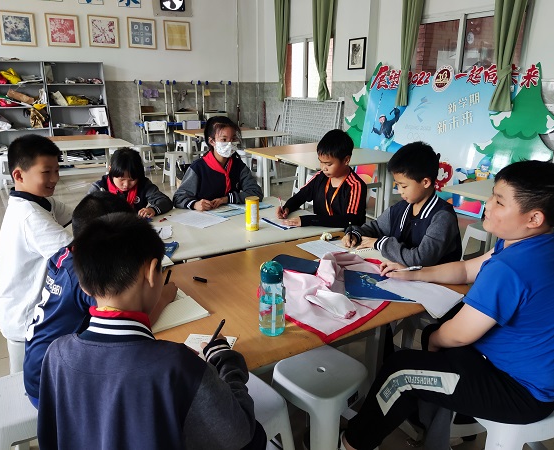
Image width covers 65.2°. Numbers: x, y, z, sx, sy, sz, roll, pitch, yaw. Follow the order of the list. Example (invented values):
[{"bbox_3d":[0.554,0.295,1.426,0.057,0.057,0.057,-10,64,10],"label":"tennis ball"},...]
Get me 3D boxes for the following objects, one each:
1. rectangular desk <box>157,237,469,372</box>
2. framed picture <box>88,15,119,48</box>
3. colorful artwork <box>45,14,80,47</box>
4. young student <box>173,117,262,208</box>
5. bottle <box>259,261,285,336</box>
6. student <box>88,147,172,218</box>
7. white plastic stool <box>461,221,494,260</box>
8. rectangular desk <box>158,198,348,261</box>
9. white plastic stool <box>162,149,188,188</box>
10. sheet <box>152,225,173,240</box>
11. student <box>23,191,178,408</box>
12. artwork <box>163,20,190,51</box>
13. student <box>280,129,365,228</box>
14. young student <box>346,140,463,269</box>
[{"bbox_3d":[0.095,0.572,1.863,1.201,0.730,0.790,-11,21,-30],"label":"rectangular desk"},{"bbox_3d":[-2.839,-3.180,7.136,0.476,0.470,0.030,-9,20,-26],"label":"framed picture"},{"bbox_3d":[-3.382,-3.074,6.870,0.484,0.474,0.030,-9,20,-26],"label":"colorful artwork"},{"bbox_3d":[-0.349,-0.034,2.837,0.520,1.260,0.580,-6,19,-17],"label":"young student"},{"bbox_3d":[-0.012,0.224,1.322,0.073,0.226,0.068,0,18,0],"label":"bottle"},{"bbox_3d":[-0.856,0.098,2.605,0.500,1.150,0.580,-6,19,-19],"label":"student"},{"bbox_3d":[1.600,0.244,3.301,0.330,0.455,0.300,-10,21,-28],"label":"white plastic stool"},{"bbox_3d":[-0.307,0.358,2.514,1.201,0.730,0.752,-11,21,-30],"label":"rectangular desk"},{"bbox_3d":[-1.570,-0.853,6.636,0.310,0.455,0.310,17,25,42],"label":"white plastic stool"},{"bbox_3d":[-0.617,0.042,2.295,0.190,0.006,0.200,-3,18,-9],"label":"sheet"},{"bbox_3d":[-0.570,0.446,1.512,0.620,1.160,0.470,-8,20,-24],"label":"student"},{"bbox_3d":[-1.780,-3.401,7.798,0.476,0.473,0.030,-8,20,-24],"label":"artwork"},{"bbox_3d":[0.314,0.089,2.508,0.480,1.230,0.580,14,23,38],"label":"student"},{"bbox_3d":[0.630,0.214,2.165,0.550,1.220,0.450,-10,21,-28],"label":"young student"}]

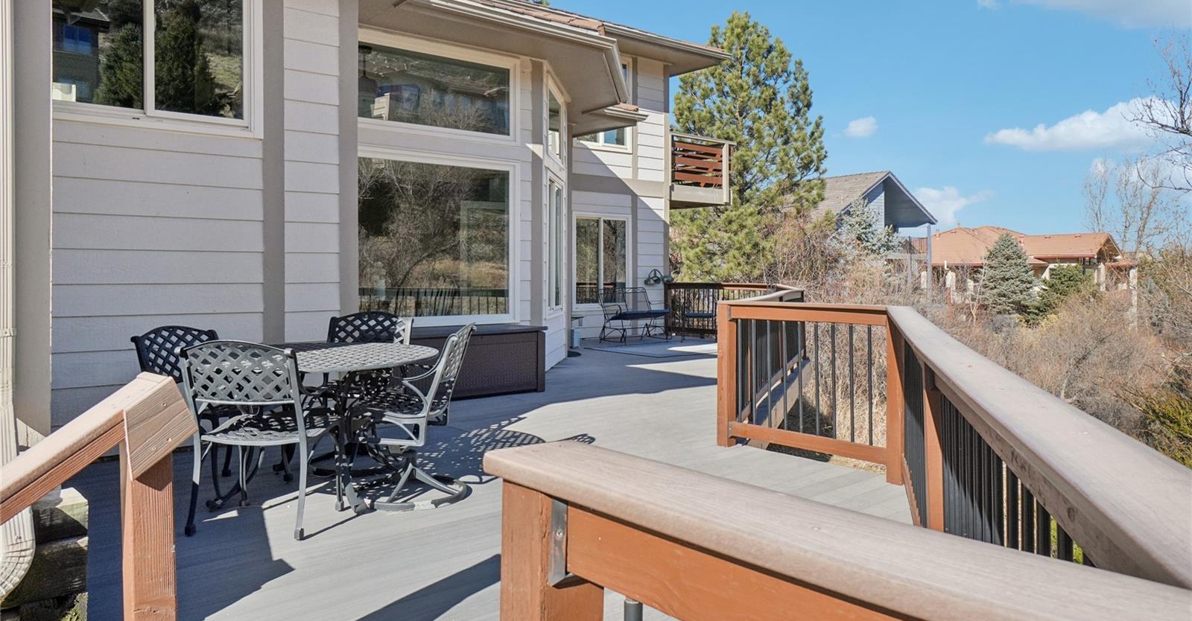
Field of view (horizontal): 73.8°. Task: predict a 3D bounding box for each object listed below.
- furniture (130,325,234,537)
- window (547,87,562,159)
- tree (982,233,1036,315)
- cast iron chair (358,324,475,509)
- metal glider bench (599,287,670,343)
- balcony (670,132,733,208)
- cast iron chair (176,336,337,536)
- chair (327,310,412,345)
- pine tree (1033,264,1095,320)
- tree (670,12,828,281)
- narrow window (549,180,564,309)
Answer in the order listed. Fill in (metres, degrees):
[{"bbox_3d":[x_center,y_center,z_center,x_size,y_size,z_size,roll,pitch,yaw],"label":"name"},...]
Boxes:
[{"bbox_3d":[-1.990,0.503,4.195,0.600,0.840,0.570,1,3,19],"label":"furniture"},{"bbox_3d":[-0.490,-2.233,9.614,0.100,0.730,1.200,0,2,6],"label":"window"},{"bbox_3d":[23.344,-1.850,44.962,3.300,4.900,3.300,0,2,0],"label":"tree"},{"bbox_3d":[-0.935,0.497,3.995,0.620,0.870,0.570,0,2,9],"label":"cast iron chair"},{"bbox_3d":[0.660,0.091,13.466,1.120,0.880,0.720,-2,3,-37],"label":"metal glider bench"},{"bbox_3d":[1.368,-2.686,16.073,1.650,1.270,2.200,-2,3,-37],"label":"balcony"},{"bbox_3d":[-1.460,0.525,3.575,0.570,0.850,0.600,0,2,5],"label":"cast iron chair"},{"bbox_3d":[-1.460,0.460,4.744,0.570,0.880,0.620,0,2,6],"label":"chair"},{"bbox_3d":[24.693,-0.899,41.999,3.300,3.050,3.300,0,2,0],"label":"pine tree"},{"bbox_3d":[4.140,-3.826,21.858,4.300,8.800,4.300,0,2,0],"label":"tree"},{"bbox_3d":[-0.475,-0.774,9.676,0.100,1.470,1.200,0,2,6],"label":"narrow window"}]

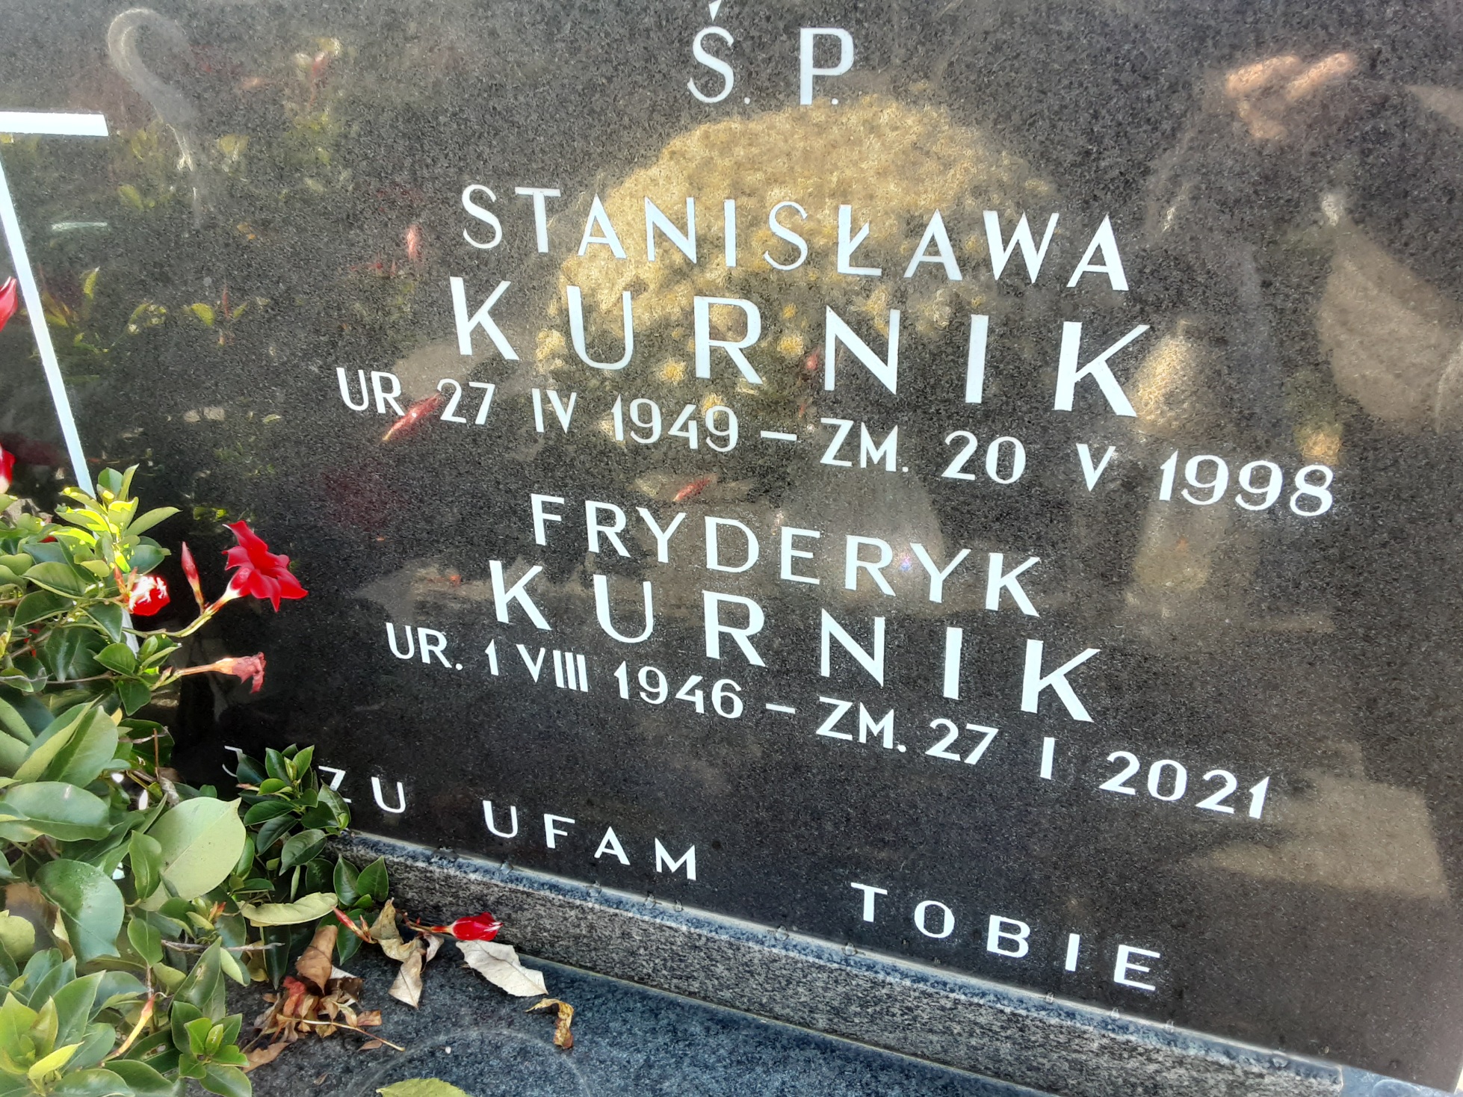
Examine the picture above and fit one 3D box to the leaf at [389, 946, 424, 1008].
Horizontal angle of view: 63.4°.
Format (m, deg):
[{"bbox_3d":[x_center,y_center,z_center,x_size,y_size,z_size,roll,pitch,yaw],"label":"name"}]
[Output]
[{"bbox_3d":[-0.219,0.292,0.809,0.023,0.015,0.037,-6,32,-3],"label":"leaf"}]

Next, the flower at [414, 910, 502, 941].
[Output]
[{"bbox_3d":[-0.192,0.267,0.828,0.066,0.020,0.020,-5,30,22],"label":"flower"}]

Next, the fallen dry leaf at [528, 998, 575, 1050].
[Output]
[{"bbox_3d":[-0.117,0.309,0.774,0.041,0.011,0.022,23,41,36],"label":"fallen dry leaf"}]

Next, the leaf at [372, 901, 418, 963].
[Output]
[{"bbox_3d":[-0.235,0.271,0.832,0.024,0.027,0.042,-28,40,-33],"label":"leaf"}]

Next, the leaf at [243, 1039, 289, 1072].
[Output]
[{"bbox_3d":[-0.302,0.329,0.766,0.031,0.007,0.014,-27,39,-32],"label":"leaf"}]

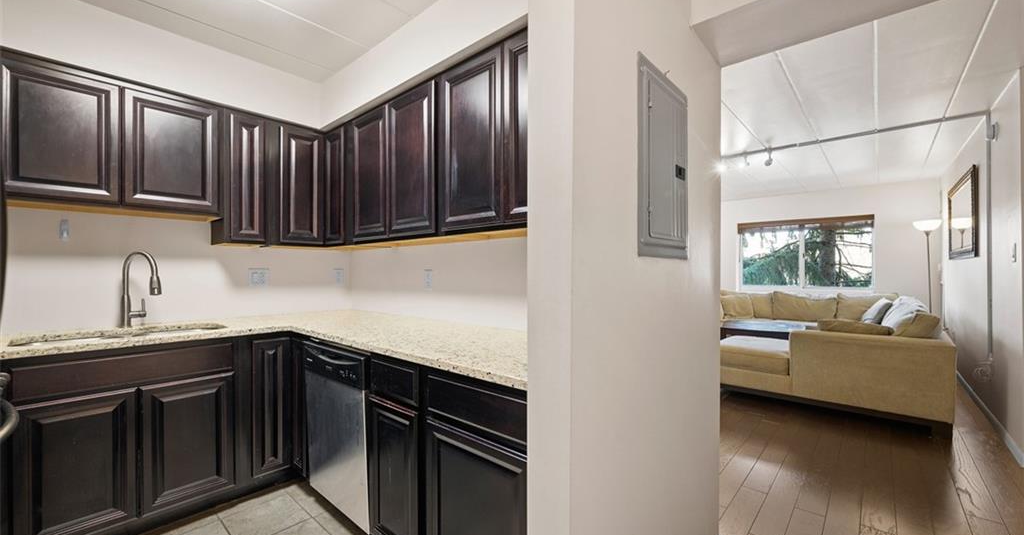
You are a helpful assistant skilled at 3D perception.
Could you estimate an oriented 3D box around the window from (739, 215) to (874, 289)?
[{"bbox_3d":[4.723,-0.227,6.527,1.800,1.120,0.100,0,0,43],"label":"window"}]

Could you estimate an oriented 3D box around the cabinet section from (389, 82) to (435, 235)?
[{"bbox_3d":[-0.409,-0.521,2.144,0.422,0.756,0.320,-1,-1,41],"label":"cabinet section"}]

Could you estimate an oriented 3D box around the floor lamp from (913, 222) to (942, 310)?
[{"bbox_3d":[5.112,0.325,4.880,0.275,1.830,0.275,-1,-1,42],"label":"floor lamp"}]

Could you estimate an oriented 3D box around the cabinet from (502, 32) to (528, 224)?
[{"bbox_3d":[0.210,-0.528,1.593,0.400,0.760,0.310,0,-1,41],"label":"cabinet"}]

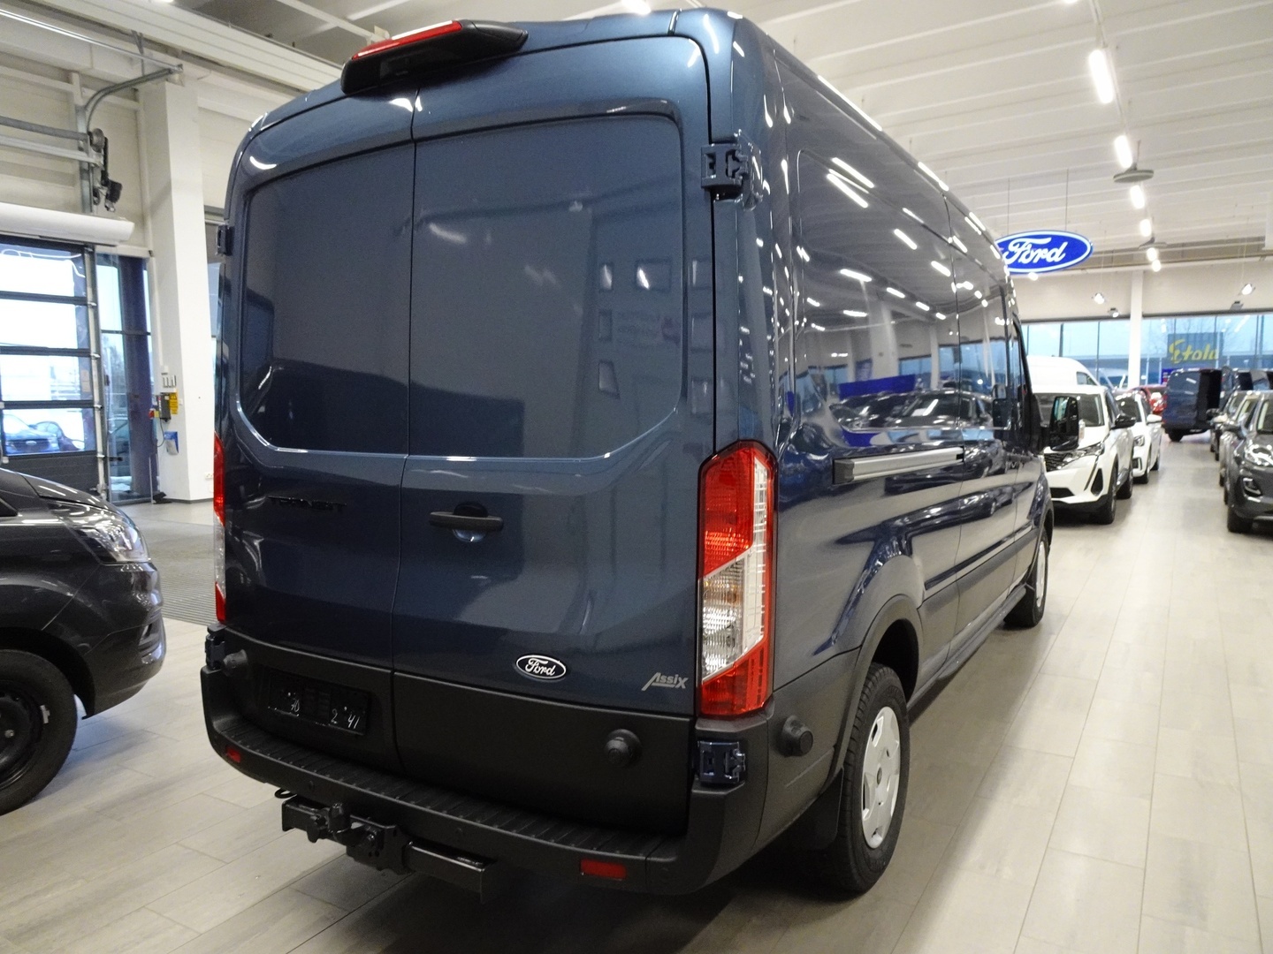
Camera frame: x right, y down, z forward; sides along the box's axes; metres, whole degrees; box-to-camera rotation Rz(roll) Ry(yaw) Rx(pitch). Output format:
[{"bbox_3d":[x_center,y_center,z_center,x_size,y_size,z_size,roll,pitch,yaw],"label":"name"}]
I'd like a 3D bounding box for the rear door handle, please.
[{"bbox_3d":[-0.429,0.116,2.211,0.250,0.045,0.050,2,6,29],"label":"rear door handle"}]

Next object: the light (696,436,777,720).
[{"bbox_3d":[0.222,0.221,1.962,0.140,0.610,0.140,2,6,32],"label":"light"}]

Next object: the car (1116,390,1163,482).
[{"bbox_3d":[8.420,-0.802,16.084,1.820,1.560,4.350,2,6,33],"label":"car"}]

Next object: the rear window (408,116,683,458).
[{"bbox_3d":[-0.251,-0.454,2.167,0.790,0.810,0.040,2,2,28],"label":"rear window"}]

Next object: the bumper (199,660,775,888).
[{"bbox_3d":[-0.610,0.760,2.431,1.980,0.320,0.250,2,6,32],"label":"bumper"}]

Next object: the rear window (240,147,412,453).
[{"bbox_3d":[-0.933,-0.483,2.589,0.790,0.810,0.040,3,3,35],"label":"rear window"}]

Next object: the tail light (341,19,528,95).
[{"bbox_3d":[-0.578,-1.104,2.355,0.650,0.095,0.155,2,6,32],"label":"tail light"}]

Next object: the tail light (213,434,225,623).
[{"bbox_3d":[-1.367,0.154,2.944,0.140,0.610,0.140,2,6,32],"label":"tail light"}]

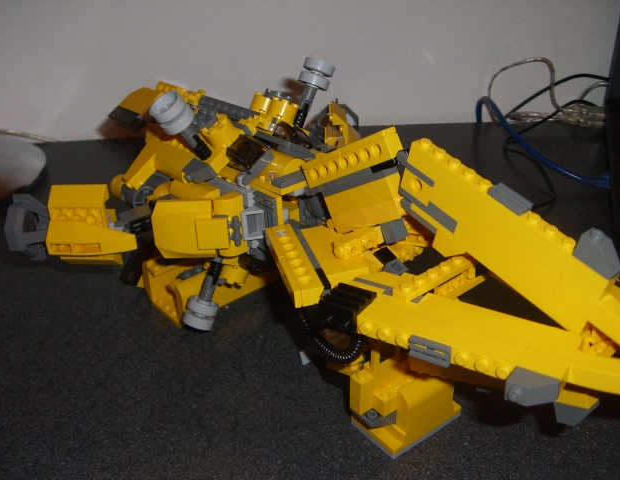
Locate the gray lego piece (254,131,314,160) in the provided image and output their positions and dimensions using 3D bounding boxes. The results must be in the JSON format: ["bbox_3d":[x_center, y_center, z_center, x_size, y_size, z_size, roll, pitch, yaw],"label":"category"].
[{"bbox_3d":[-0.014,-0.051,0.380,0.007,0.006,0.047,-25,37,-34],"label":"gray lego piece"}]

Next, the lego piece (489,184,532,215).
[{"bbox_3d":[0.078,-0.016,0.274,0.008,0.003,0.016,-26,54,-35],"label":"lego piece"}]

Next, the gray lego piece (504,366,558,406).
[{"bbox_3d":[0.078,0.053,0.245,0.016,0.008,0.011,15,31,29],"label":"gray lego piece"}]

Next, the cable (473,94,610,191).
[{"bbox_3d":[0.218,-0.097,0.676,0.034,0.036,0.205,-8,28,-11],"label":"cable"}]

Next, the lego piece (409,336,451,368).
[{"bbox_3d":[0.046,0.042,0.267,0.016,0.008,0.003,15,31,29],"label":"lego piece"}]

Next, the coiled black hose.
[{"bbox_3d":[0.009,0.041,0.303,0.030,0.025,0.011,1,28,6],"label":"coiled black hose"}]

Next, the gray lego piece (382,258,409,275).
[{"bbox_3d":[0.039,0.012,0.320,0.007,0.006,0.008,-26,65,-41],"label":"gray lego piece"}]

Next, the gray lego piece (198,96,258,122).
[{"bbox_3d":[-0.049,-0.080,0.425,0.006,0.008,0.054,-25,37,-34],"label":"gray lego piece"}]

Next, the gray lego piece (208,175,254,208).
[{"bbox_3d":[-0.042,-0.025,0.375,0.034,0.009,0.005,22,36,38],"label":"gray lego piece"}]

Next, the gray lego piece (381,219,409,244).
[{"bbox_3d":[0.034,-0.004,0.278,0.009,0.008,0.007,-19,2,-26],"label":"gray lego piece"}]

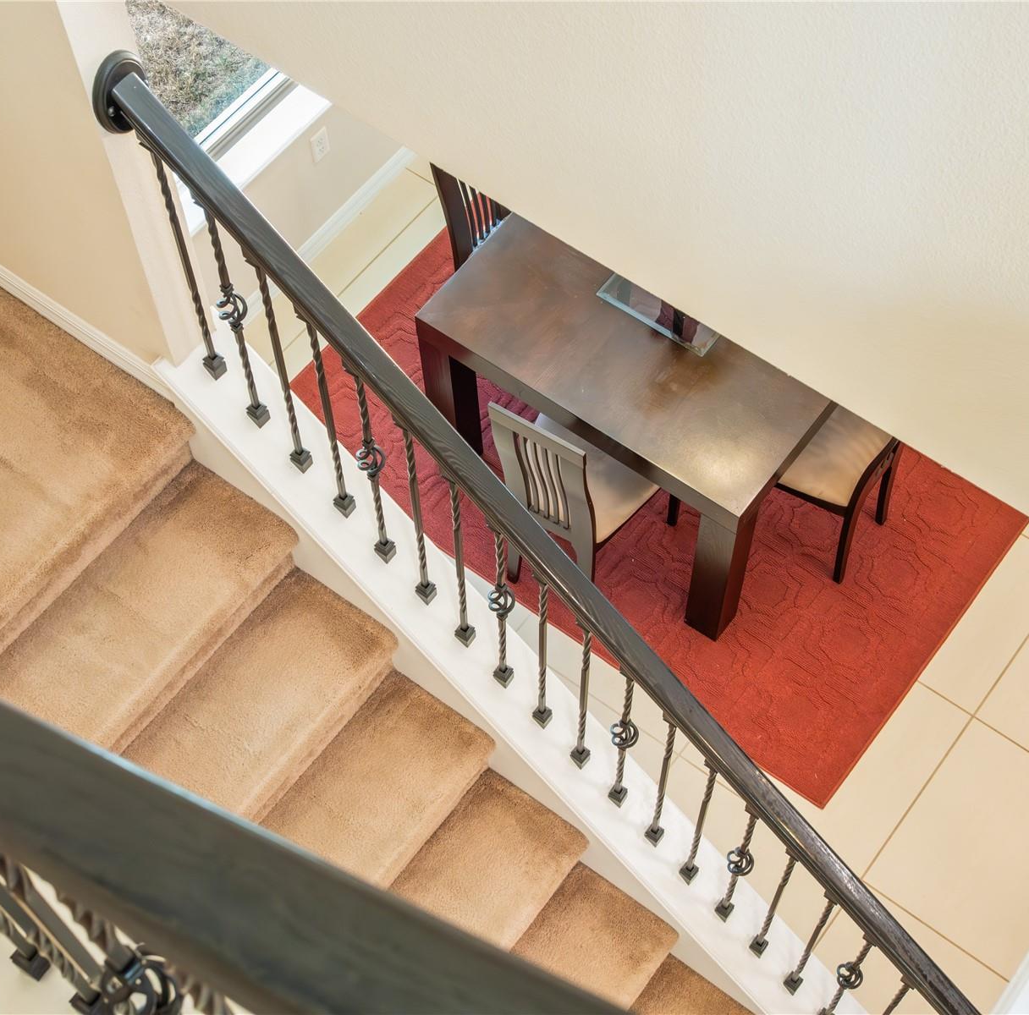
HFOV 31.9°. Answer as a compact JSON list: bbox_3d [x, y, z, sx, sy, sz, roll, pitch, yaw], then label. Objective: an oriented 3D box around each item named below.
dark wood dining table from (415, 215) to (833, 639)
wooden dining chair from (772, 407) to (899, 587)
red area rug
[{"bbox_3d":[0.491,-0.448,5.386,1.086,0.742,1.090,33,66,18],"label":"dark wood dining table"},{"bbox_3d":[0.874,-0.224,5.106,0.520,0.990,0.430,31,65,17],"label":"wooden dining chair"},{"bbox_3d":[0.488,-0.249,5.704,2.154,0.012,1.550,33,66,18],"label":"red area rug"}]

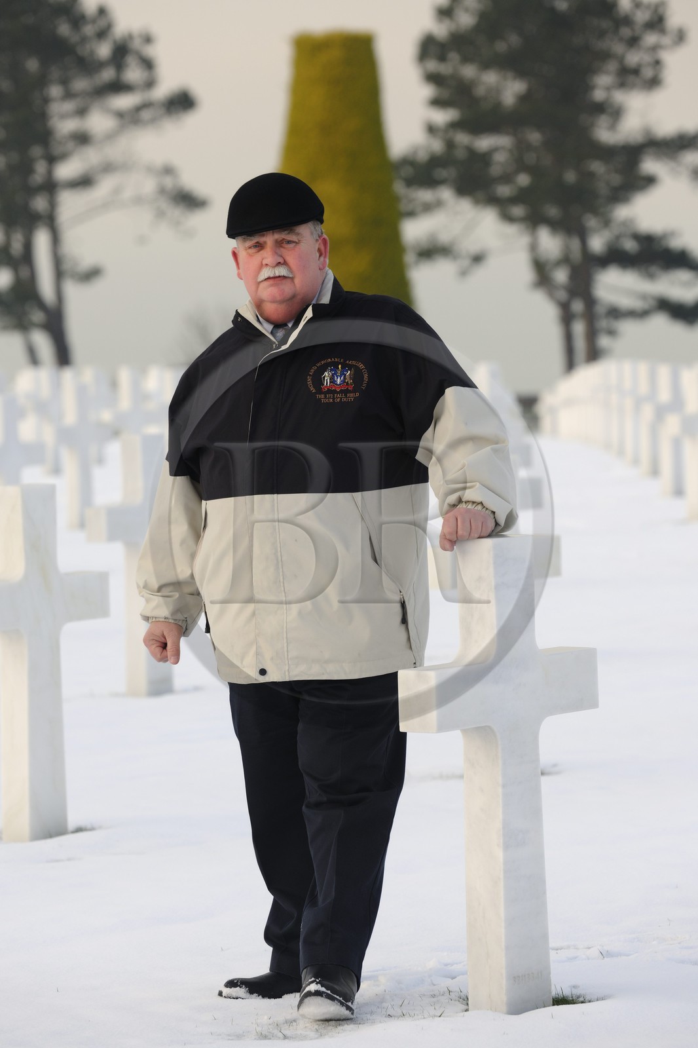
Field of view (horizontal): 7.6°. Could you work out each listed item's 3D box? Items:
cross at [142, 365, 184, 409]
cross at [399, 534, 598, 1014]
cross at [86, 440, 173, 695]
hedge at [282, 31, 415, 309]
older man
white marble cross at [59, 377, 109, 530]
[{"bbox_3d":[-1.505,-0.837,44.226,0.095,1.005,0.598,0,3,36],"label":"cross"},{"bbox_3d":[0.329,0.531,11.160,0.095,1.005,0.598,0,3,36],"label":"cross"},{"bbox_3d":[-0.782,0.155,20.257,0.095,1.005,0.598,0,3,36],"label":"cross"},{"bbox_3d":[-0.159,-3.683,68.000,2.400,5.300,2.400,-2,2,0],"label":"hedge"},{"bbox_3d":[-0.046,0.152,11.256,0.744,1.799,0.452,-1,3,22],"label":"older man"},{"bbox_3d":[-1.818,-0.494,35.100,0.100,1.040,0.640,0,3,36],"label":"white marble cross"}]

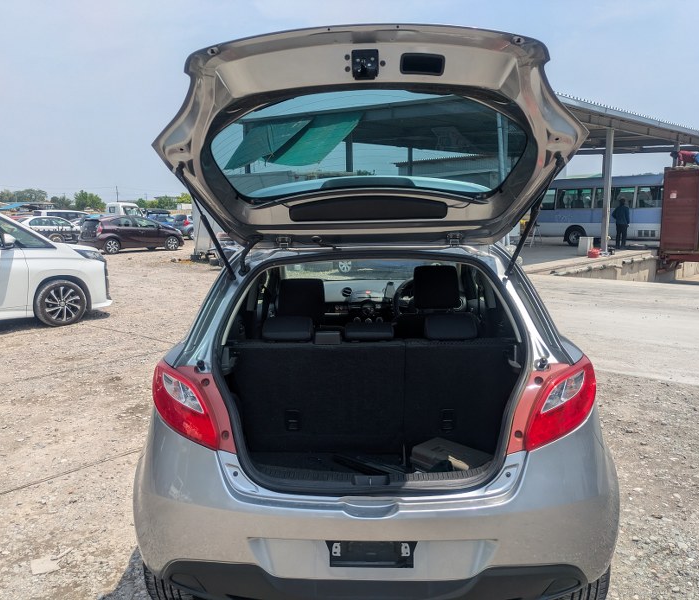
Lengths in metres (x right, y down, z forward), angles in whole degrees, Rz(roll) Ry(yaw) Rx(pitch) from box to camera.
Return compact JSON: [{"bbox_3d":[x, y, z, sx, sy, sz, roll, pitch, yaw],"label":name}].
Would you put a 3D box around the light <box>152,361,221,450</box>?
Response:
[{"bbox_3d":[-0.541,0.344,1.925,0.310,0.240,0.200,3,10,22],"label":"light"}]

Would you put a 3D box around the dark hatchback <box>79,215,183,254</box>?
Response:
[{"bbox_3d":[-9.085,-2.812,24.593,4.000,1.450,1.700,-8,12,-40],"label":"dark hatchback"}]

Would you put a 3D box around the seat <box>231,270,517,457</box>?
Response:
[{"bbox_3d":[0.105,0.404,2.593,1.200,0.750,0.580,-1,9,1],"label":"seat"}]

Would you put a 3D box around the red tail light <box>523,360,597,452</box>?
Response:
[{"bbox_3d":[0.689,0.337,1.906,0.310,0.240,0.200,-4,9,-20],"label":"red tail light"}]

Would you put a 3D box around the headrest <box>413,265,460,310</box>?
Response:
[{"bbox_3d":[0.456,-0.066,3.047,0.250,0.230,0.130,-1,9,1],"label":"headrest"}]

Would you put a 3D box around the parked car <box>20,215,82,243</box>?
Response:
[{"bbox_3d":[-15.678,-3.607,30.074,4.500,1.430,1.760,-7,11,-35],"label":"parked car"}]

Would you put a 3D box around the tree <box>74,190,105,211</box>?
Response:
[{"bbox_3d":[-37.904,-13.470,83.855,4.600,4.900,4.600,-5,10,-24],"label":"tree"}]

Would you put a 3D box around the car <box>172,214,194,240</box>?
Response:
[{"bbox_3d":[-8.501,-4.376,34.320,1.690,1.500,3.850,7,12,41],"label":"car"}]

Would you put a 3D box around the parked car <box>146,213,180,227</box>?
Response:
[{"bbox_3d":[-11.980,-4.780,37.185,4.200,1.500,1.700,-9,12,-43],"label":"parked car"}]

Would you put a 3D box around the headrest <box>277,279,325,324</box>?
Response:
[{"bbox_3d":[-0.246,0.005,2.930,0.240,0.215,0.125,0,19,1],"label":"headrest"}]

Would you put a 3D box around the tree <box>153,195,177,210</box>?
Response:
[{"bbox_3d":[-26.826,-13.259,83.909,3.400,4.200,3.400,-3,9,-17],"label":"tree"}]

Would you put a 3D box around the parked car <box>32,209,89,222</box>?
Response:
[{"bbox_3d":[-19.157,-5.062,38.646,4.600,1.780,1.700,-7,11,-34],"label":"parked car"}]

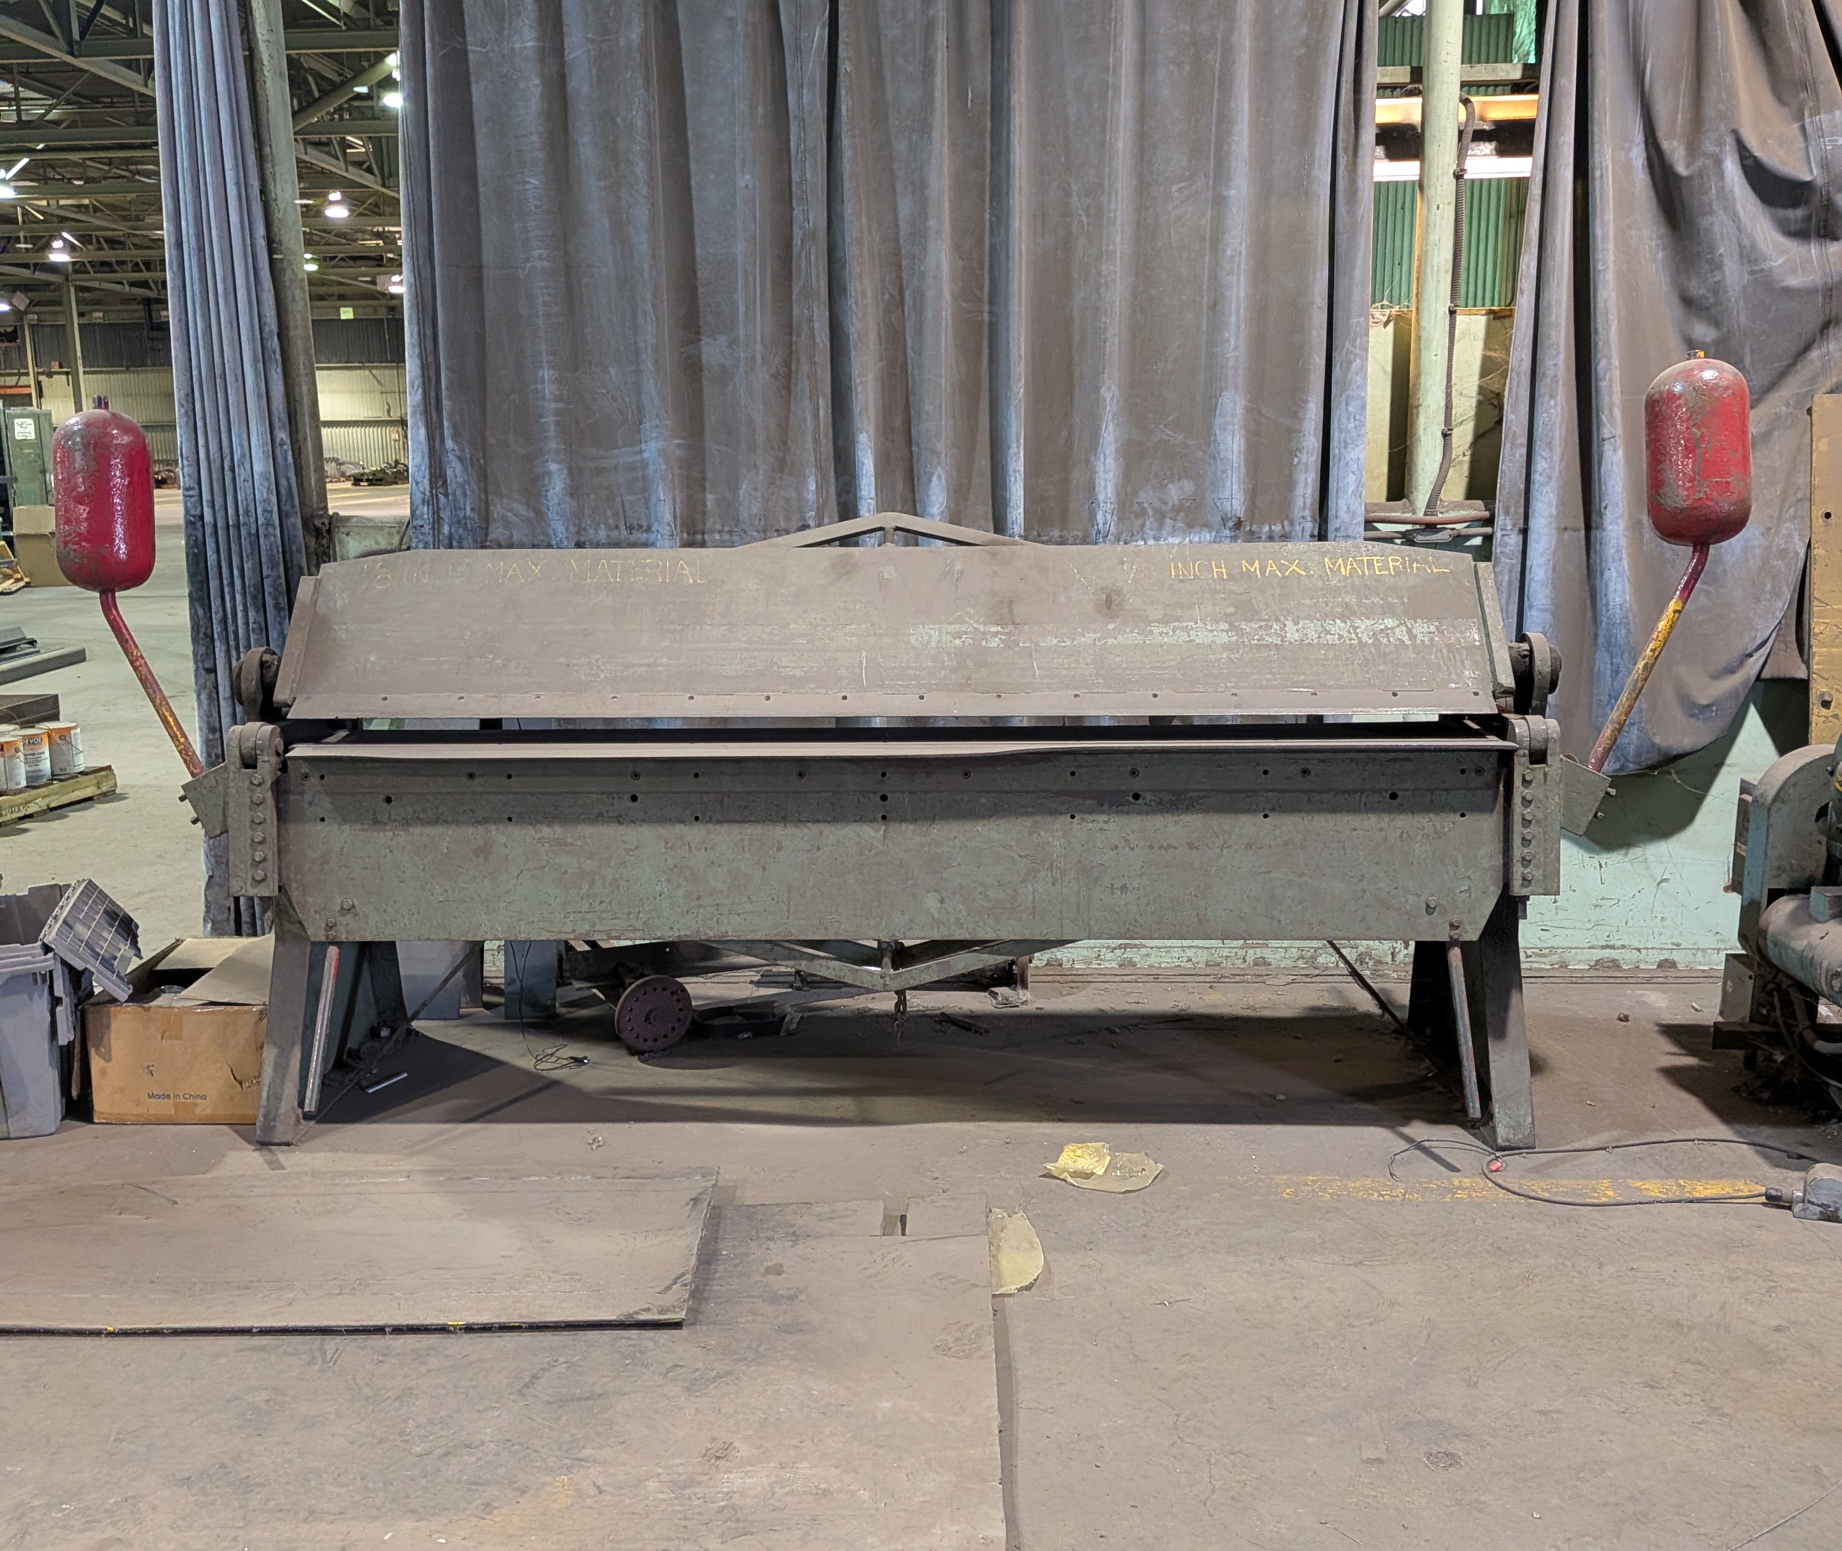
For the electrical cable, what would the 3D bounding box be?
[{"bbox_3d":[1.316,0.763,3.315,0.780,0.020,0.310,0,12,4],"label":"electrical cable"}]

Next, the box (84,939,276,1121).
[{"bbox_3d":[-1.589,0.575,3.793,0.400,0.290,0.330,0,12,4],"label":"box"}]

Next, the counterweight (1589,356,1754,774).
[{"bbox_3d":[1.455,-0.406,3.328,0.315,0.805,0.230,0,12,4],"label":"counterweight"}]

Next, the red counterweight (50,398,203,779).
[{"bbox_3d":[-1.635,-0.385,3.536,0.330,0.785,0.230,0,12,4],"label":"red counterweight"}]

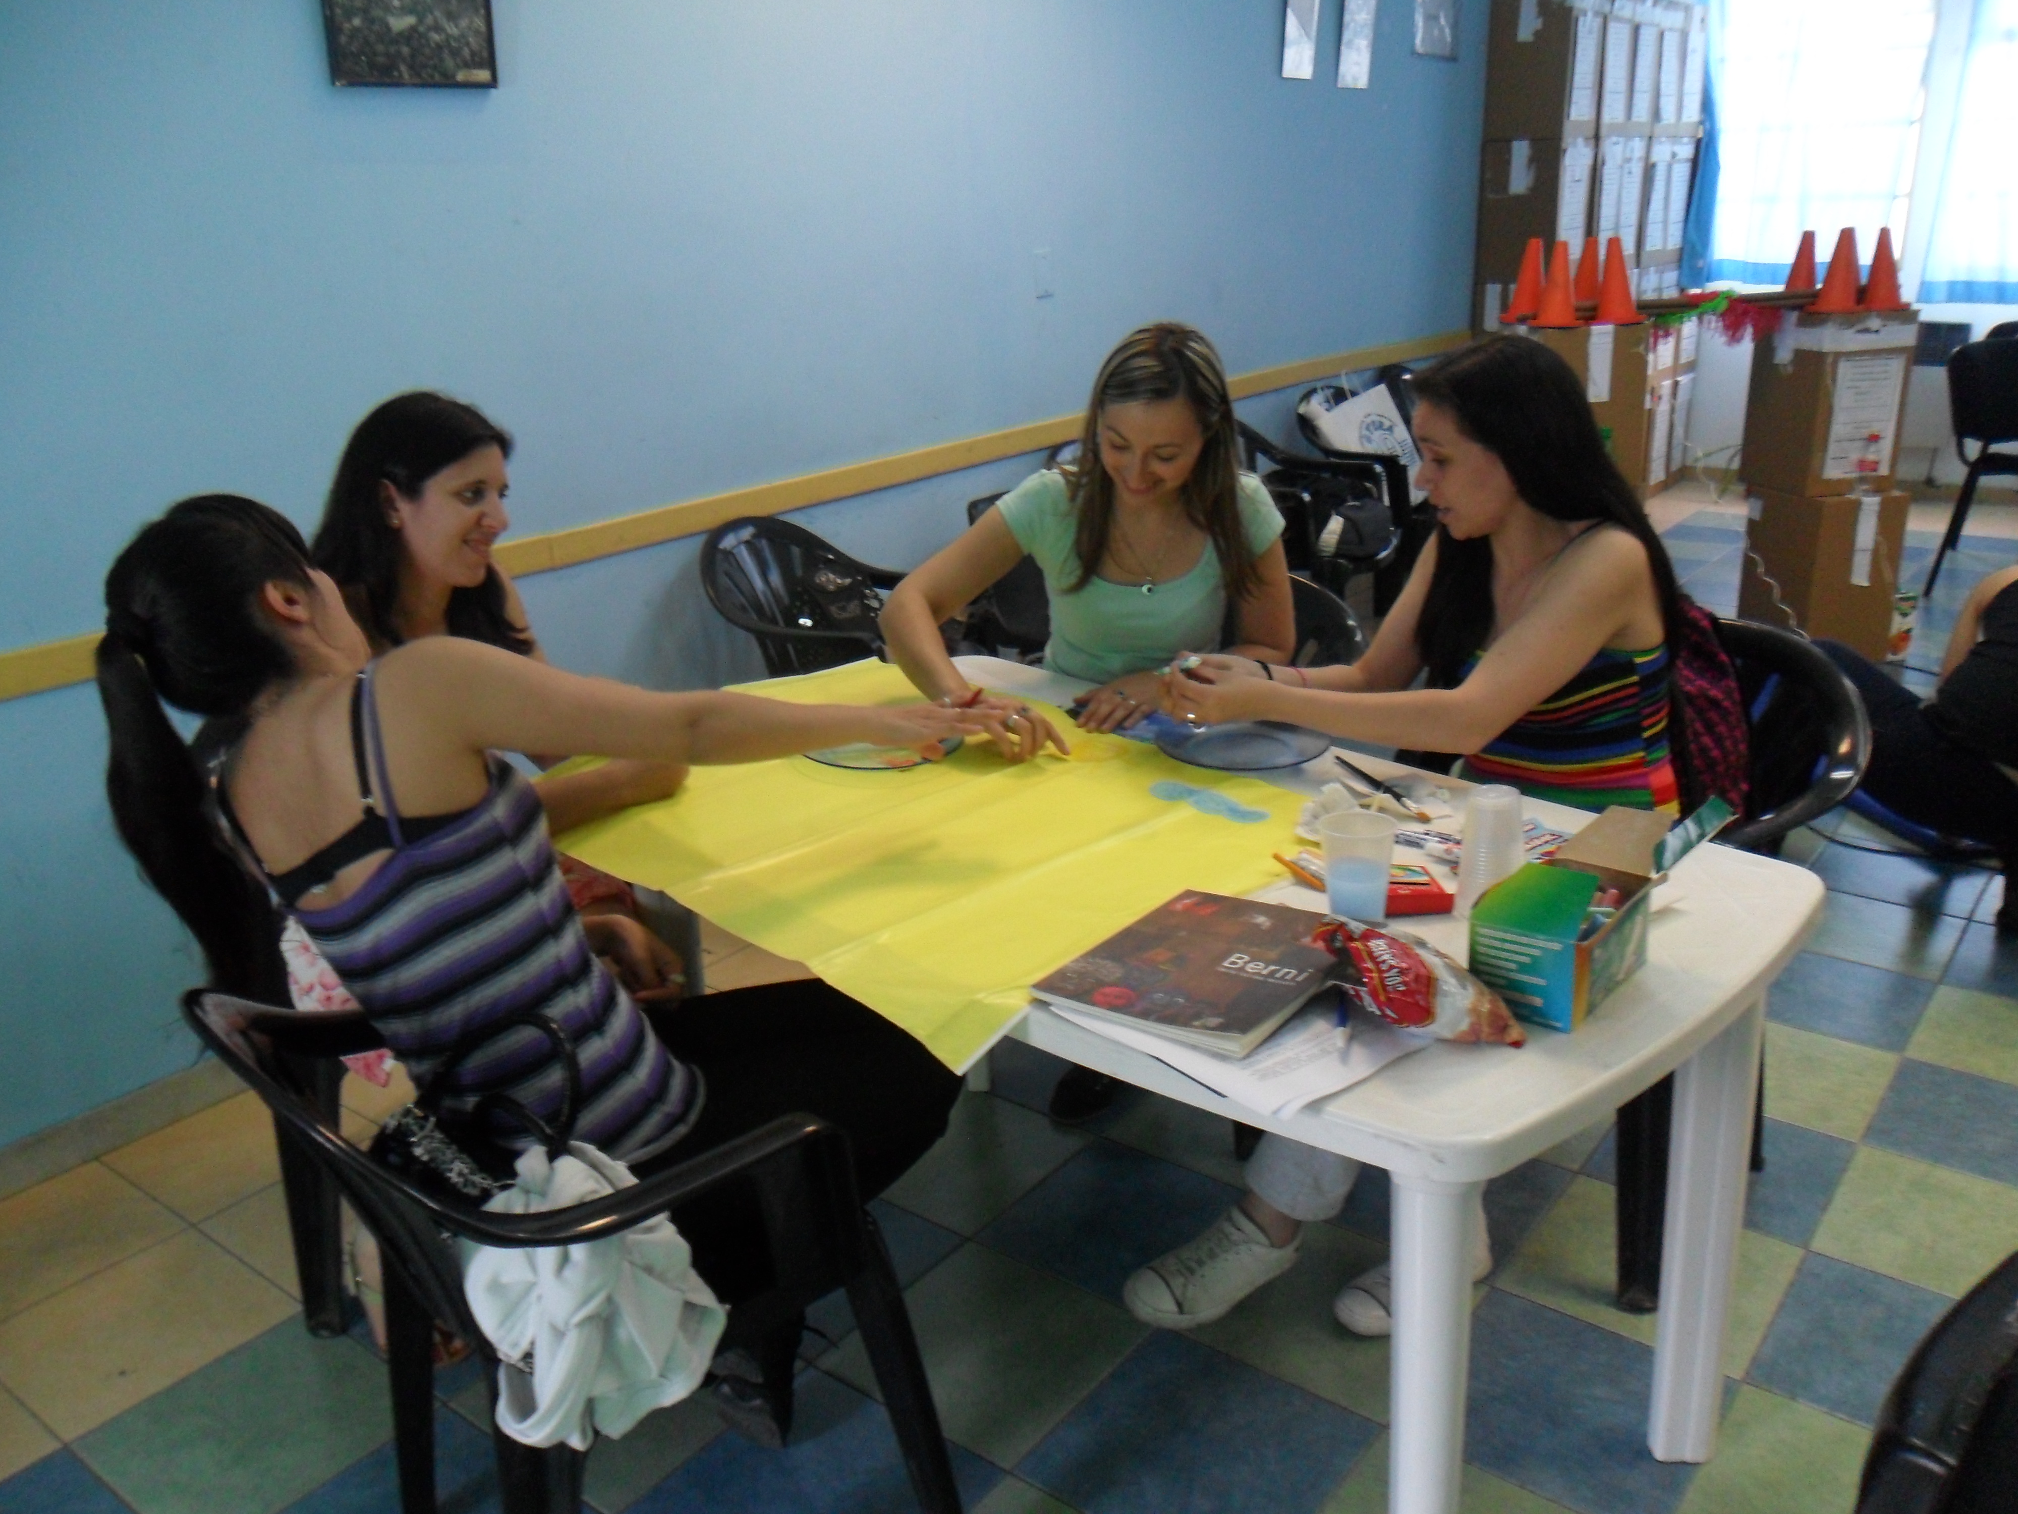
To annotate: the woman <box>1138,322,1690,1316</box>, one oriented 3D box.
[{"bbox_3d":[0.554,0.062,2.249,1.000,1.240,0.550,-13,22,-29],"label":"woman"}]

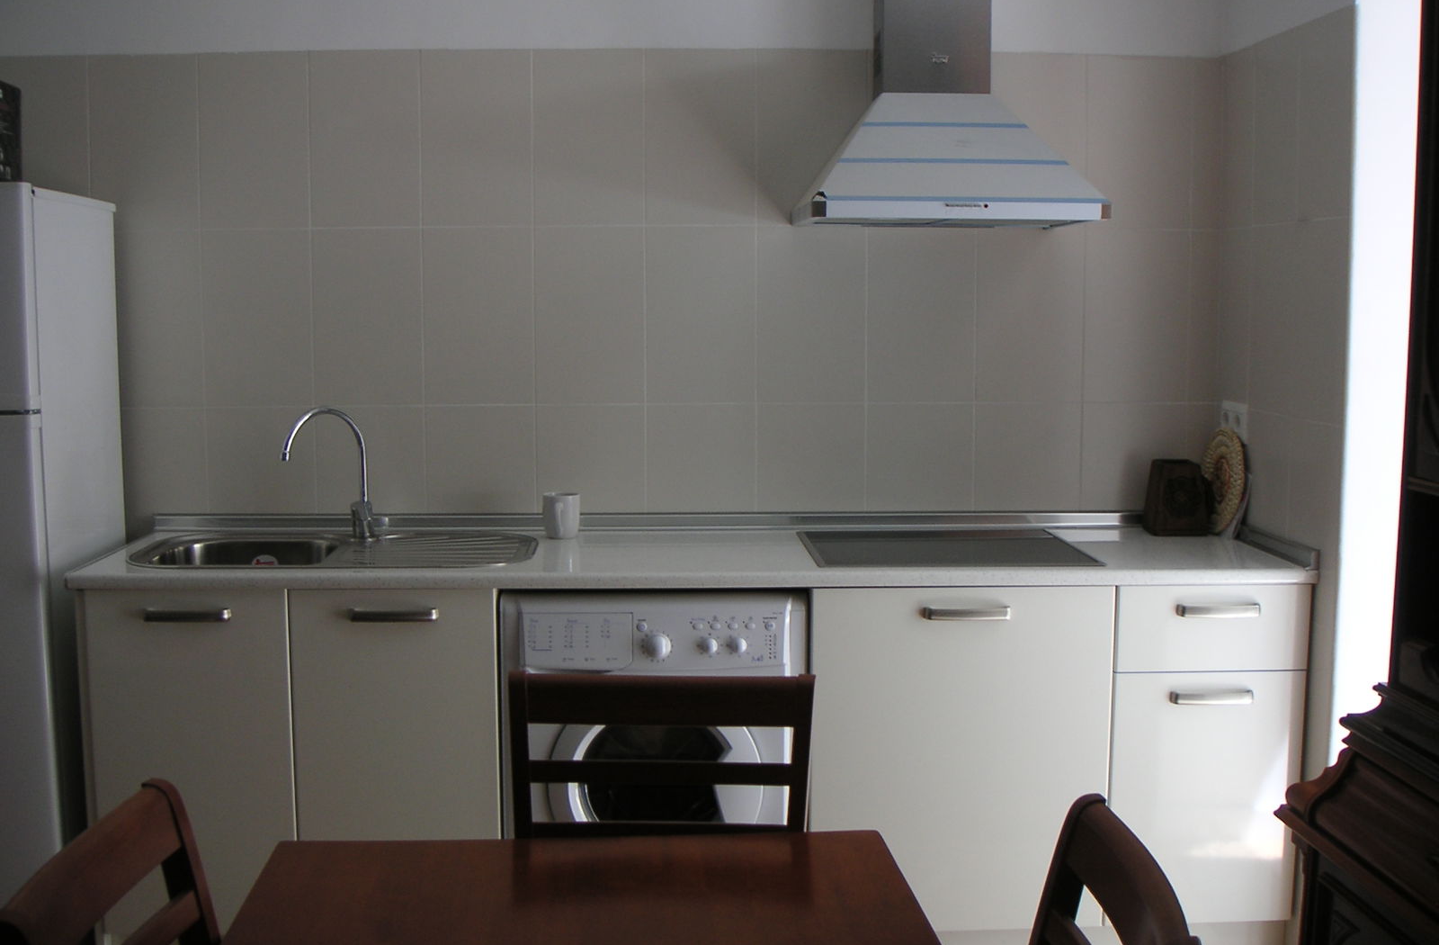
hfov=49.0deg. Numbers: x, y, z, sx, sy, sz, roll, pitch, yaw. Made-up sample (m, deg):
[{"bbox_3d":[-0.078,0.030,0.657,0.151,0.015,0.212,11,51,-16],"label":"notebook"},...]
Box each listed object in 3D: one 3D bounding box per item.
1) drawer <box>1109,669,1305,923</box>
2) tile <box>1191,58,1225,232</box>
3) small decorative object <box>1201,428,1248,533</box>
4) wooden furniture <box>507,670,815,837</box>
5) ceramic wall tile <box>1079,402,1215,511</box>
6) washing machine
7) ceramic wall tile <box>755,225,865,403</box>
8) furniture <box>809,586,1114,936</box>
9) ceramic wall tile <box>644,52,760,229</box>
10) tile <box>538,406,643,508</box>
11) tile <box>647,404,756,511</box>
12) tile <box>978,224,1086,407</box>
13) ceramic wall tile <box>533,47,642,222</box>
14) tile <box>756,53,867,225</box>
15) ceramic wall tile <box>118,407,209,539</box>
[{"bbox_3d":[0.945,0.618,3.353,0.395,0.520,0.500,0,5,-1],"label":"drawer"},{"bbox_3d":[1.103,-0.739,3.564,0.072,0.396,0.010,0,6,-2],"label":"tile"},{"bbox_3d":[1.102,0.022,3.472,0.035,0.240,0.235,0,6,-2],"label":"small decorative object"},{"bbox_3d":[-0.085,0.735,1.986,0.425,0.905,0.470,0,6,2],"label":"wooden furniture"},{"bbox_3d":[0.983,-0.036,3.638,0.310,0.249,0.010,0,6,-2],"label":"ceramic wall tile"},{"bbox_3d":[-0.134,0.626,3.362,0.595,0.845,0.550,0,5,-1],"label":"washing machine"},{"bbox_3d":[0.208,-0.356,3.581,0.250,0.400,0.010,0,6,-2],"label":"ceramic wall tile"},{"bbox_3d":[0.462,0.538,3.372,0.600,0.700,0.580,0,6,-2],"label":"furniture"},{"bbox_3d":[-0.041,-0.743,3.518,0.250,0.396,0.010,0,6,-2],"label":"ceramic wall tile"},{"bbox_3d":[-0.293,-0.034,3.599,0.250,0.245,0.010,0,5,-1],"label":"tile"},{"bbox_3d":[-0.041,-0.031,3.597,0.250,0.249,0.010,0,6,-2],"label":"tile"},{"bbox_3d":[0.706,-0.357,3.600,0.250,0.400,0.010,0,6,-2],"label":"tile"},{"bbox_3d":[-0.290,-0.745,3.521,0.250,0.394,0.010,0,6,-2],"label":"ceramic wall tile"},{"bbox_3d":[0.207,-0.750,3.547,0.250,0.398,0.010,0,5,-1],"label":"tile"},{"bbox_3d":[-1.273,0.003,3.550,0.250,0.304,0.010,0,6,-2],"label":"ceramic wall tile"}]

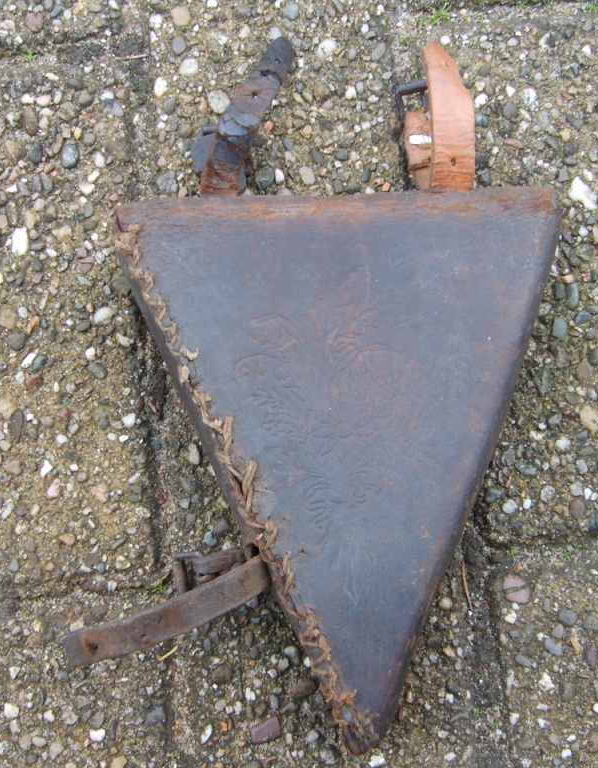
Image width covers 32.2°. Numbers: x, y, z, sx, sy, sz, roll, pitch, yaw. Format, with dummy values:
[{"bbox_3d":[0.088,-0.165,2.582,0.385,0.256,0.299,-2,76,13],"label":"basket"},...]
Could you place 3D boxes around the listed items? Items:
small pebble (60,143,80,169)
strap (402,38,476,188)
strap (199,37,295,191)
[{"bbox_3d":[-0.095,-0.095,0.429,0.008,0.005,0.011,1,79,4],"label":"small pebble"},{"bbox_3d":[0.054,-0.104,0.409,0.029,0.023,0.066,-1,79,4],"label":"strap"},{"bbox_3d":[-0.021,-0.107,0.417,0.028,0.019,0.073,18,80,7],"label":"strap"}]

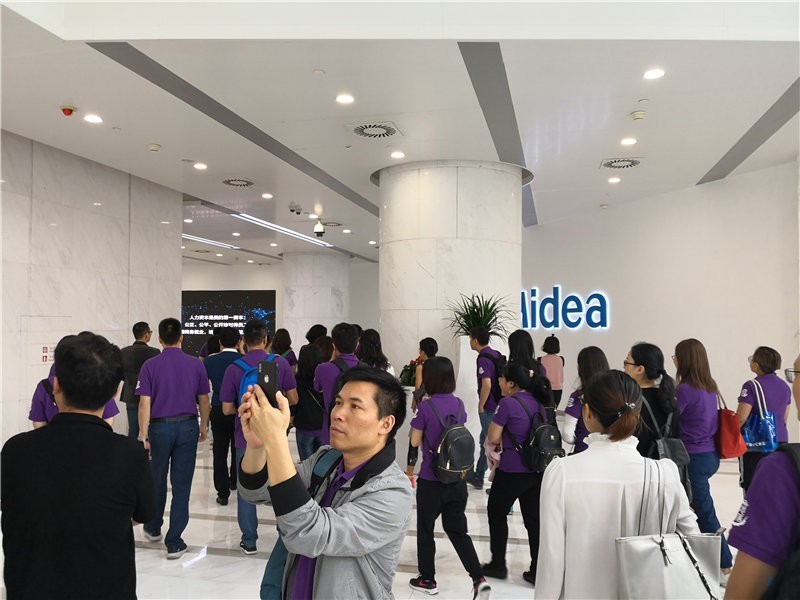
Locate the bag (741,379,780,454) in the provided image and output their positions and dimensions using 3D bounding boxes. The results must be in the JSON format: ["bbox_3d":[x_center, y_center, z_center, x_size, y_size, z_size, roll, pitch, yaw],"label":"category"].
[{"bbox_3d":[2.802,0.921,4.850,0.290,0.550,0.130,-2,-3,41],"label":"bag"}]

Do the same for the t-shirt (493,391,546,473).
[{"bbox_3d":[0.818,0.892,4.234,0.410,0.550,0.270,2,-3,-42],"label":"t-shirt"}]

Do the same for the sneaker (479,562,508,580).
[{"bbox_3d":[0.637,1.842,4.292,0.250,0.105,0.095,-1,-3,30],"label":"sneaker"}]

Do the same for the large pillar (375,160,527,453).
[{"bbox_3d":[0.741,0.152,9.222,2.090,3.850,2.090,0,-2,5],"label":"large pillar"}]

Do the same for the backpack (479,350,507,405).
[{"bbox_3d":[1.020,0.805,6.400,0.220,0.480,0.310,-2,-3,37],"label":"backpack"}]

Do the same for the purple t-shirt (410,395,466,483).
[{"bbox_3d":[0.250,0.866,3.945,0.400,0.550,0.260,1,-3,-29],"label":"purple t-shirt"}]

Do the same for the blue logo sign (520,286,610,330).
[{"bbox_3d":[3.037,0.157,12.421,0.100,0.800,3.000,1,-3,-24],"label":"blue logo sign"}]

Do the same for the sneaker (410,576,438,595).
[{"bbox_3d":[0.138,1.818,4.080,0.095,0.100,0.250,2,-3,-41],"label":"sneaker"}]

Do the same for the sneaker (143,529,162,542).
[{"bbox_3d":[-1.993,1.853,5.062,0.105,0.110,0.280,1,-3,-30],"label":"sneaker"}]

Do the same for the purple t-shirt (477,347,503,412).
[{"bbox_3d":[0.965,0.854,6.618,0.290,0.680,0.460,-2,-3,32],"label":"purple t-shirt"}]

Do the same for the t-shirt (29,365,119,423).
[{"bbox_3d":[-1.958,0.677,3.753,0.520,0.660,0.290,0,-3,0],"label":"t-shirt"}]

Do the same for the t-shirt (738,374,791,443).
[{"bbox_3d":[2.958,0.878,5.050,0.410,0.570,0.250,1,-2,-20],"label":"t-shirt"}]

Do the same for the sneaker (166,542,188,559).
[{"bbox_3d":[-1.650,1.839,4.711,0.105,0.110,0.285,0,-2,0],"label":"sneaker"}]

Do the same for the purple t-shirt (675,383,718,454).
[{"bbox_3d":[2.043,0.796,4.300,0.410,0.570,0.260,2,-3,-34],"label":"purple t-shirt"}]

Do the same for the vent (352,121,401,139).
[{"bbox_3d":[-0.274,-1.860,6.829,0.480,0.040,0.480,-1,-3,14],"label":"vent"}]

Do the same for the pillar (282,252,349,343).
[{"bbox_3d":[-2.476,0.600,18.492,1.980,3.866,1.980,0,-3,0],"label":"pillar"}]

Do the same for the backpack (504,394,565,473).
[{"bbox_3d":[0.925,0.886,4.050,0.290,0.430,0.200,2,-3,-37],"label":"backpack"}]

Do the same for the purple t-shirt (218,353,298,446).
[{"bbox_3d":[-1.077,0.750,4.750,0.560,0.740,0.300,0,-2,-7],"label":"purple t-shirt"}]

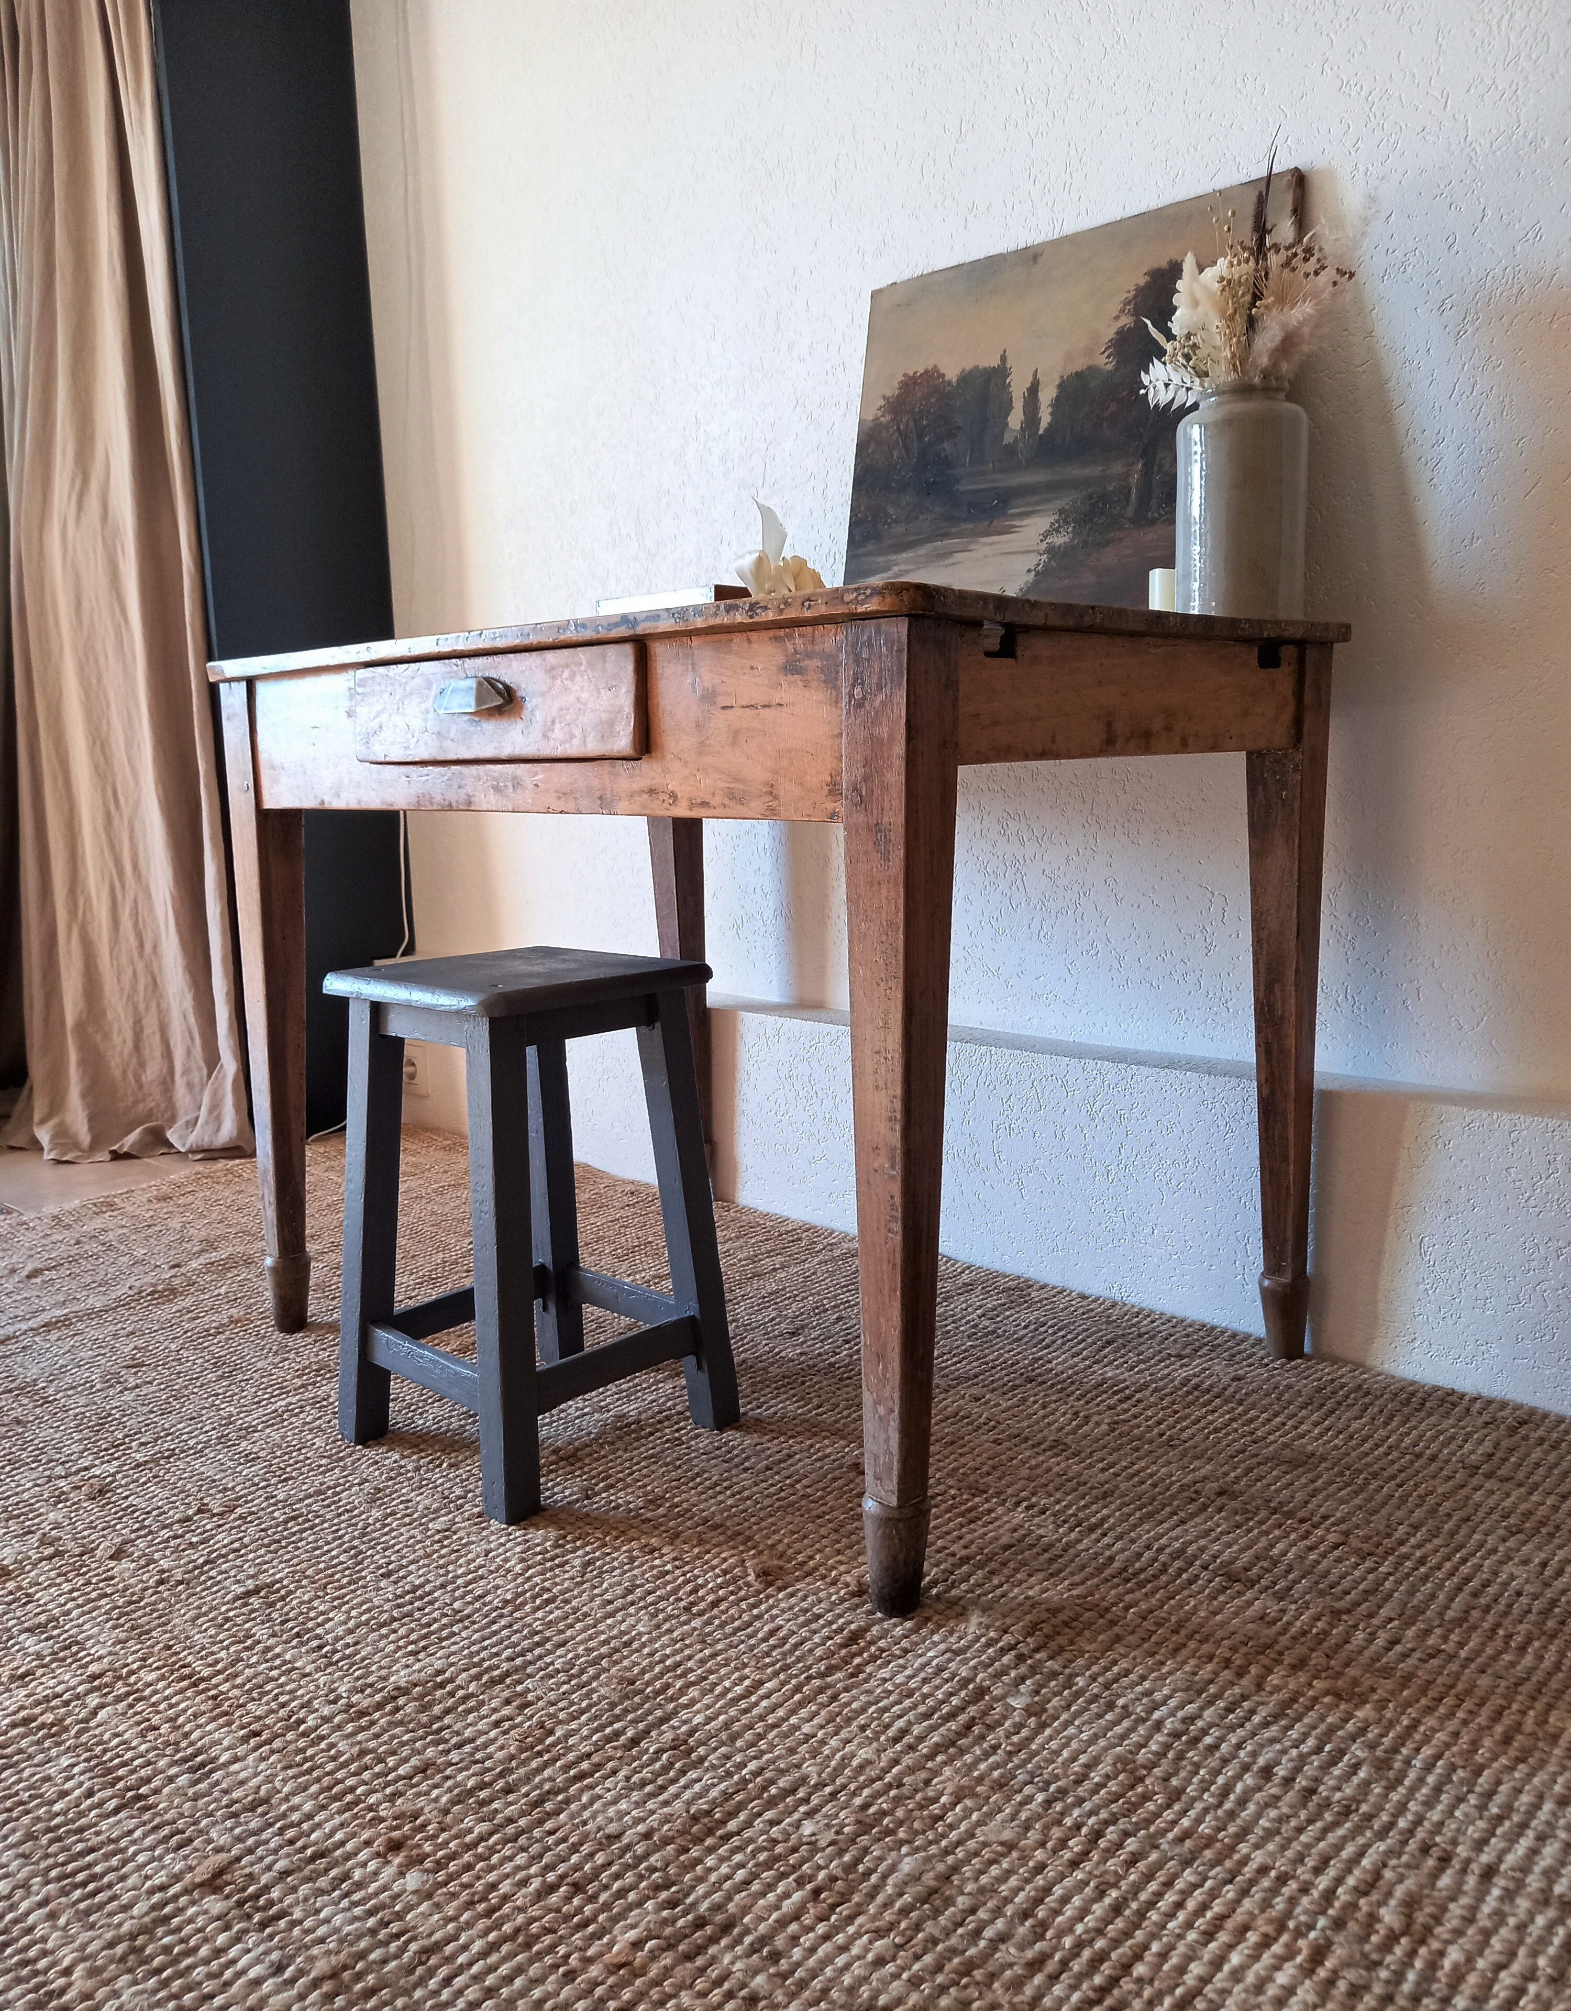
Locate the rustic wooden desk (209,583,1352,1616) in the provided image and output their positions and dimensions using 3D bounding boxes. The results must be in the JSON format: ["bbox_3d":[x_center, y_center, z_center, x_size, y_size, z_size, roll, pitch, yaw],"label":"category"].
[{"bbox_3d":[-0.024,-0.004,1.658,0.971,0.760,0.722,8,13,43],"label":"rustic wooden desk"}]

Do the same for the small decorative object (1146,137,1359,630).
[{"bbox_3d":[0.431,-0.577,1.433,0.173,0.424,0.163,8,13,43],"label":"small decorative object"}]

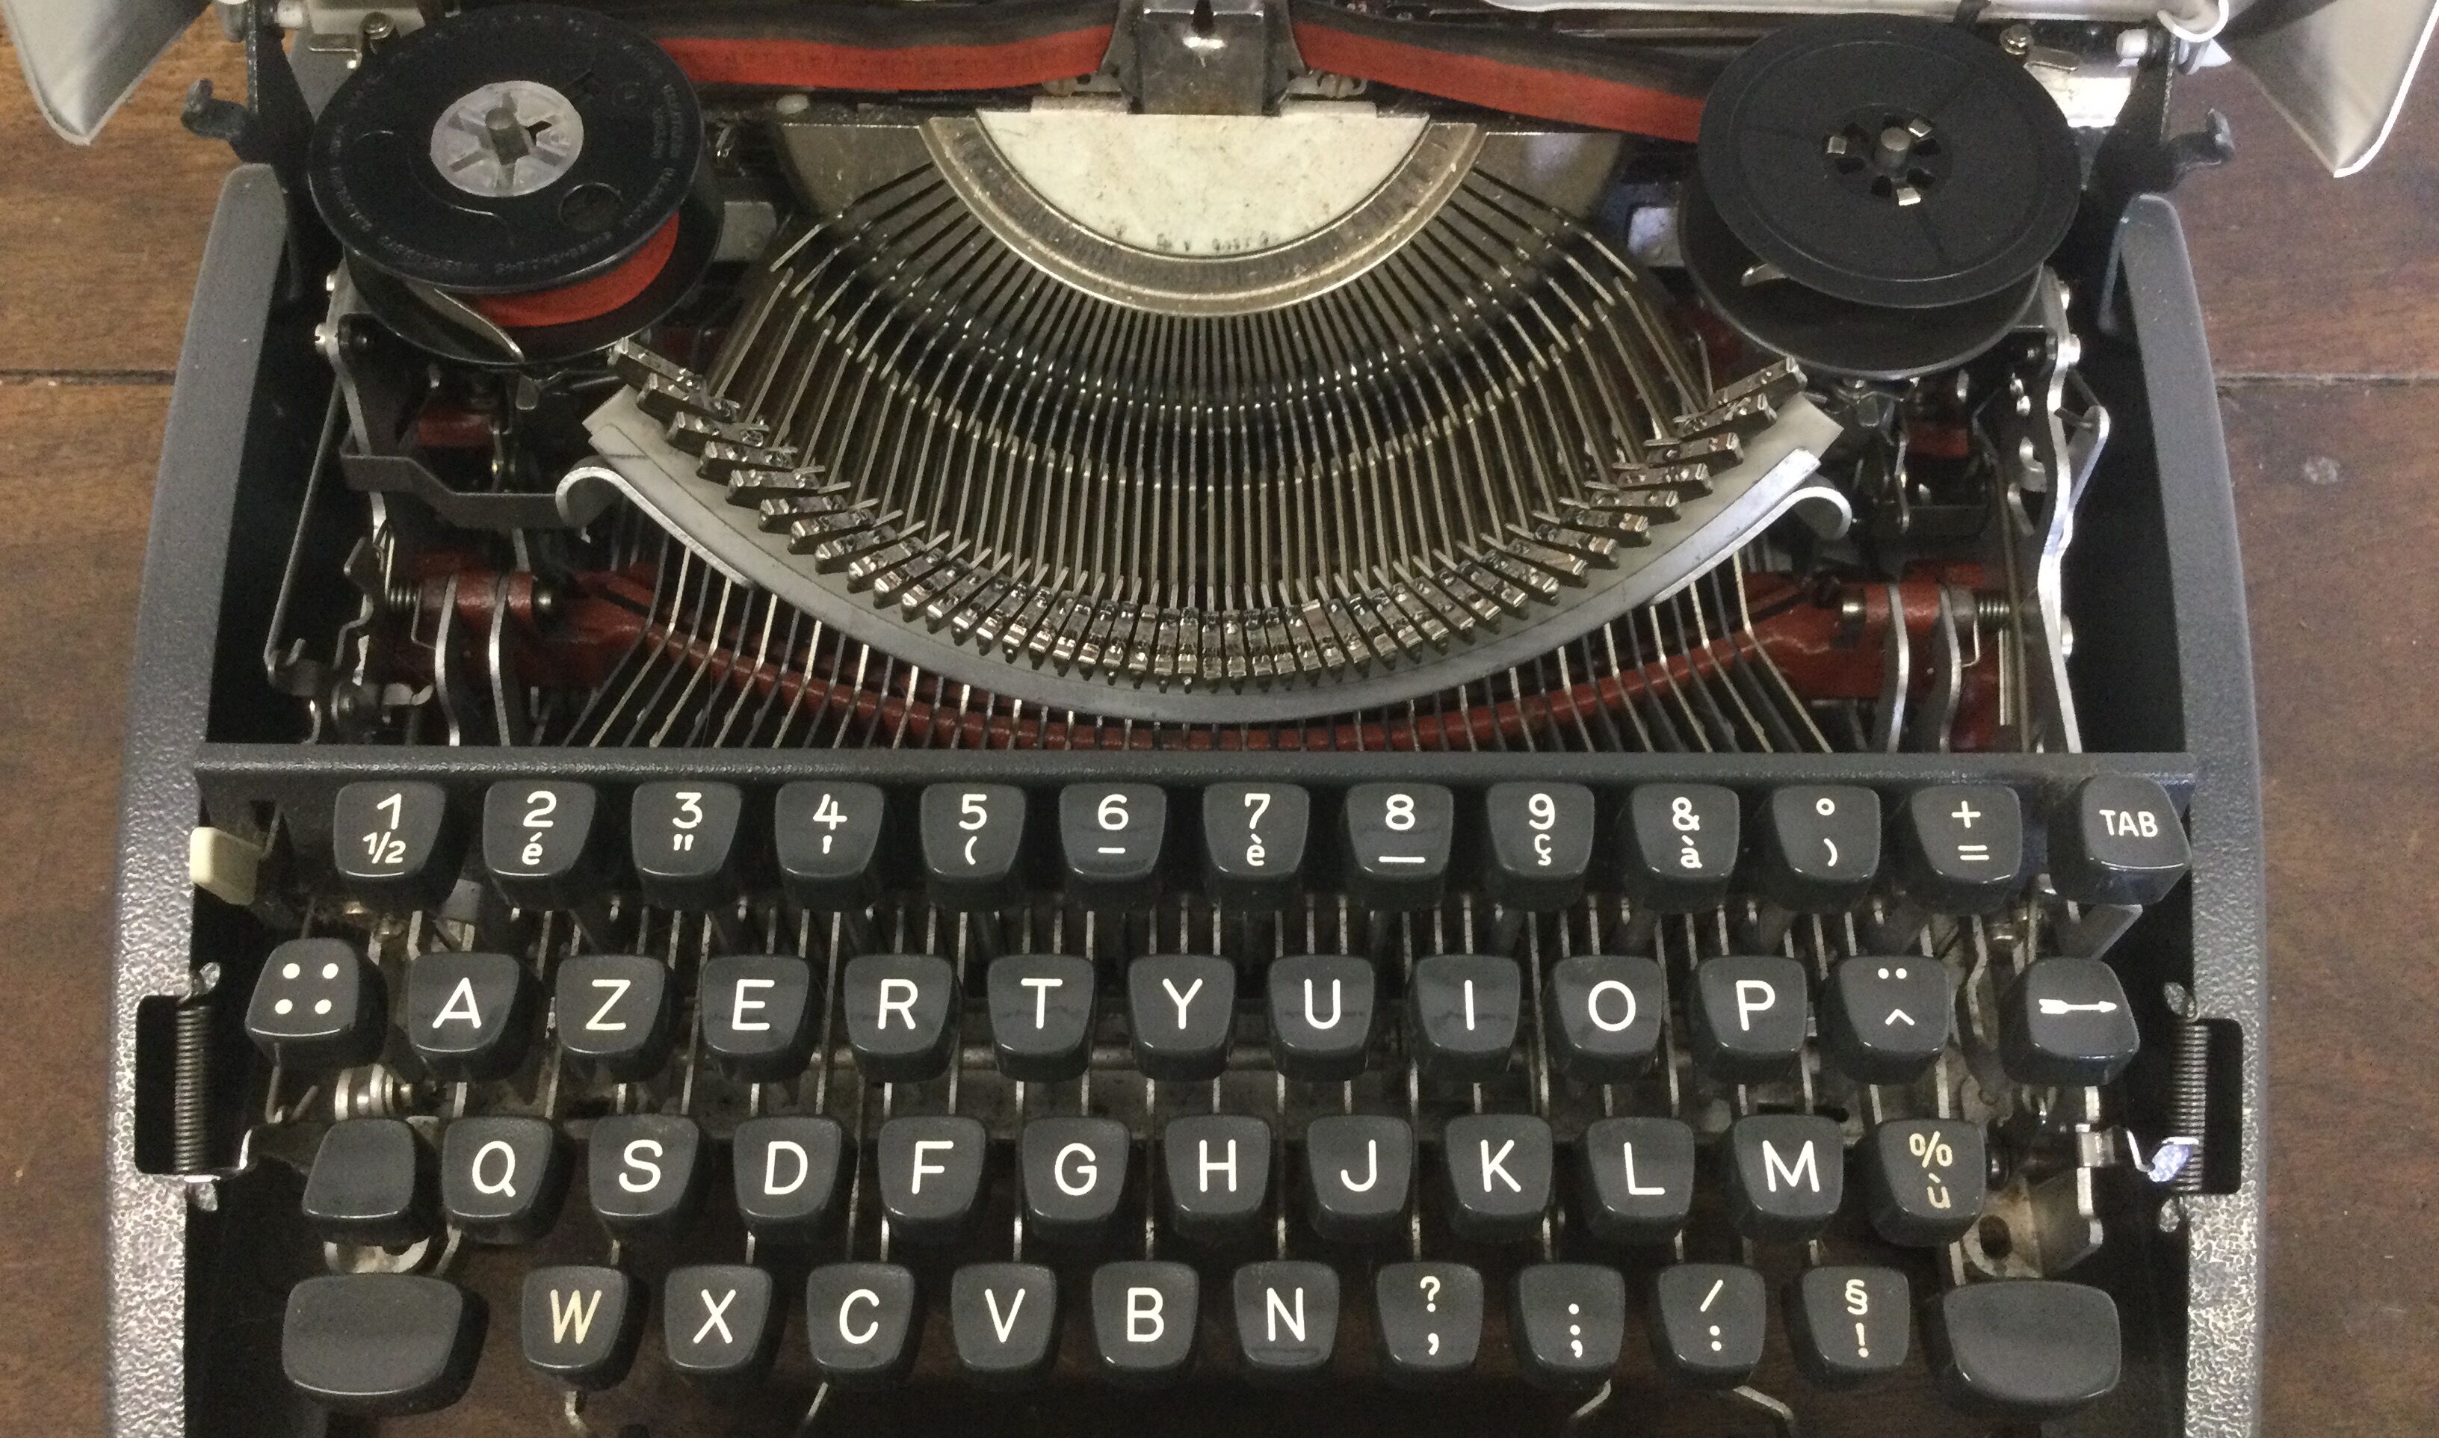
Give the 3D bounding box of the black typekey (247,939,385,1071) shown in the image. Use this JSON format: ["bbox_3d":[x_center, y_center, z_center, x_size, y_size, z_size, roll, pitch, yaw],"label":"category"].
[{"bbox_3d":[-0.120,0.038,0.292,0.015,0.011,0.014,0,62,-1],"label":"black typekey"}]

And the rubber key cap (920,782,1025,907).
[{"bbox_3d":[-0.034,0.017,0.295,0.015,0.010,0.015,1,62,-2],"label":"rubber key cap"}]

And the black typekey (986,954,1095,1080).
[{"bbox_3d":[-0.024,0.040,0.294,0.015,0.009,0.014,0,61,0],"label":"black typekey"}]

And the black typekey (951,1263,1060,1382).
[{"bbox_3d":[-0.029,0.082,0.296,0.015,0.009,0.015,0,62,-1],"label":"black typekey"}]

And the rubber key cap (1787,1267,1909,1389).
[{"bbox_3d":[0.086,0.083,0.297,0.015,0.009,0.015,0,62,-1],"label":"rubber key cap"}]

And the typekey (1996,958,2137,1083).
[{"bbox_3d":[0.118,0.042,0.301,0.015,0.010,0.015,1,62,-2],"label":"typekey"}]

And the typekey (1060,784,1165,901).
[{"bbox_3d":[-0.014,0.017,0.294,0.015,0.009,0.014,0,61,0],"label":"typekey"}]

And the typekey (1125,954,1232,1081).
[{"bbox_3d":[-0.005,0.041,0.297,0.015,0.010,0.015,1,62,-2],"label":"typekey"}]

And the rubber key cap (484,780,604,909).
[{"bbox_3d":[-0.091,0.017,0.293,0.015,0.009,0.015,0,62,-1],"label":"rubber key cap"}]

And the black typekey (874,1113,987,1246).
[{"bbox_3d":[-0.038,0.062,0.294,0.014,0.010,0.014,0,62,-1],"label":"black typekey"}]

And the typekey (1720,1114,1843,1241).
[{"bbox_3d":[0.076,0.061,0.295,0.015,0.009,0.014,0,61,0],"label":"typekey"}]

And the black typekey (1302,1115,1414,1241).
[{"bbox_3d":[0.019,0.063,0.297,0.015,0.010,0.015,1,62,-2],"label":"black typekey"}]

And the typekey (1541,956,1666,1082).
[{"bbox_3d":[0.052,0.040,0.294,0.015,0.009,0.014,0,61,0],"label":"typekey"}]

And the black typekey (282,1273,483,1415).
[{"bbox_3d":[-0.113,0.084,0.293,0.024,0.010,0.016,0,62,-1],"label":"black typekey"}]

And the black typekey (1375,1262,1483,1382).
[{"bbox_3d":[0.029,0.082,0.296,0.015,0.009,0.014,0,61,0],"label":"black typekey"}]

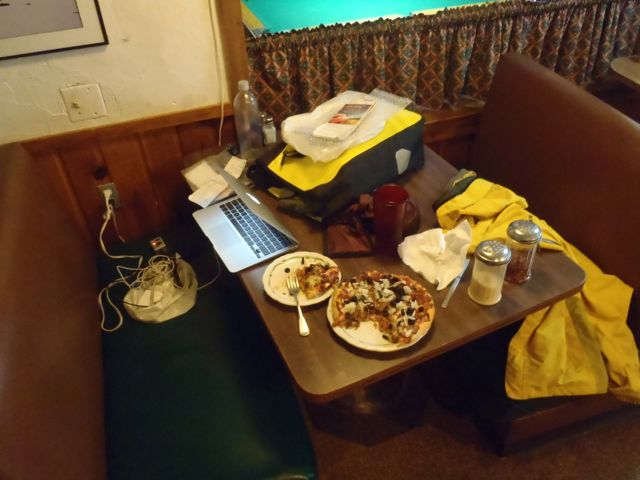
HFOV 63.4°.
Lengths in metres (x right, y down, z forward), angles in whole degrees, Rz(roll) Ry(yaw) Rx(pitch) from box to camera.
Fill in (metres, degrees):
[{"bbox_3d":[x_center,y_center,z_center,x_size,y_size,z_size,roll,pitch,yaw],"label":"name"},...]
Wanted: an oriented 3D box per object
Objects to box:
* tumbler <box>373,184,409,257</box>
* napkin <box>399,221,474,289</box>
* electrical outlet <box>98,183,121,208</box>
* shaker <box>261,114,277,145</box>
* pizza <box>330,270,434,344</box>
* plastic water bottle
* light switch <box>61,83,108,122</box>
[{"bbox_3d":[0.184,-0.043,1.313,0.086,0.173,0.086,-1,38,1],"label":"tumbler"},{"bbox_3d":[0.306,0.033,1.307,0.168,0.055,0.165,-17,40,-18],"label":"napkin"},{"bbox_3d":[-0.750,-0.155,1.845,0.067,0.109,0.012,-17,40,-18],"label":"electrical outlet"},{"bbox_3d":[-0.177,-0.394,1.837,0.044,0.098,0.044,-17,40,-18],"label":"shaker"},{"bbox_3d":[0.137,0.149,1.167,0.230,0.032,0.222,-17,40,-18],"label":"pizza"},{"bbox_3d":[-0.241,-0.394,1.710,0.083,0.259,0.083,-17,40,-18],"label":"plastic water bottle"},{"bbox_3d":[-0.743,-0.434,1.635,0.113,0.112,0.018,-17,40,-18],"label":"light switch"}]

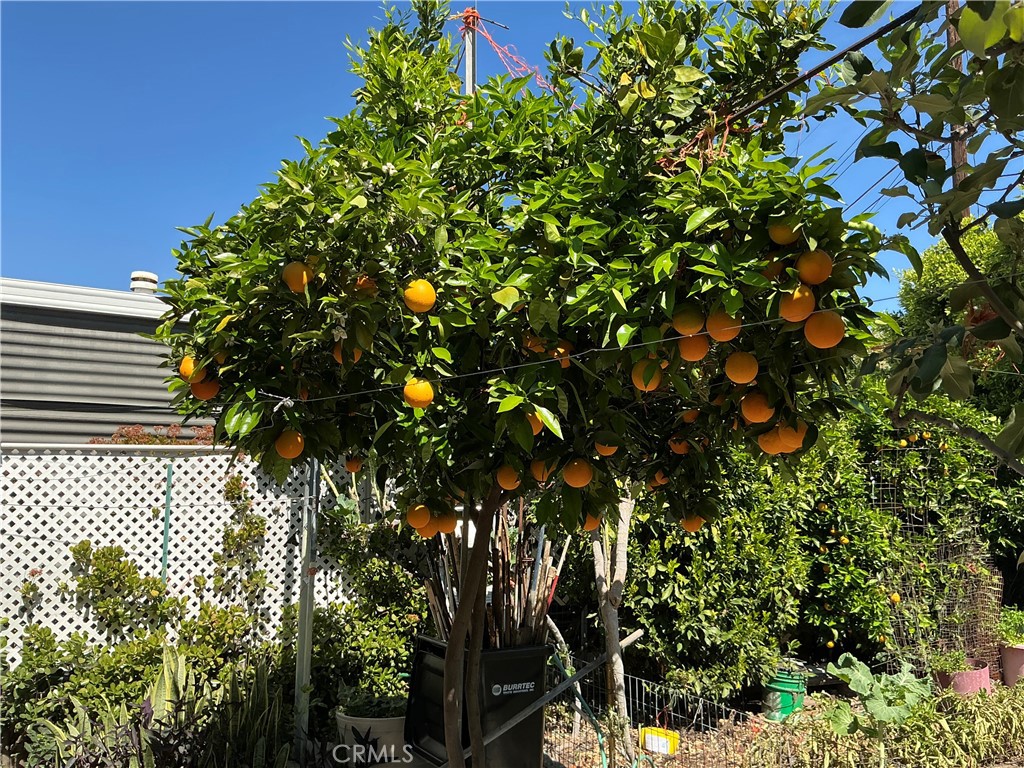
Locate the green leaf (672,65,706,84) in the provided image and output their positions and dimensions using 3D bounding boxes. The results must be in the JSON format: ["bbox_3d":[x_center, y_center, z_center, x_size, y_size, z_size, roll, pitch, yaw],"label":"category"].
[{"bbox_3d":[0.494,-0.859,2.300,0.092,0.050,0.015,0,-30,12],"label":"green leaf"}]

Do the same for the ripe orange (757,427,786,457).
[{"bbox_3d":[0.675,0.146,2.138,0.080,0.080,0.080,1,-5,0],"label":"ripe orange"}]

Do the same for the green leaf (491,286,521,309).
[{"bbox_3d":[-0.018,-0.235,2.250,0.080,0.060,0.035,0,-6,0],"label":"green leaf"}]

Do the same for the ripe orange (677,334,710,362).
[{"bbox_3d":[0.460,-0.094,2.097,0.079,0.079,0.079,1,-5,0],"label":"ripe orange"}]

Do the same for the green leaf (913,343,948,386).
[{"bbox_3d":[0.758,-0.034,1.500,0.045,0.085,0.020,24,-14,32],"label":"green leaf"}]

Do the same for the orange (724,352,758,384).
[{"bbox_3d":[0.557,-0.039,2.008,0.080,0.080,0.080,0,-7,0],"label":"orange"}]

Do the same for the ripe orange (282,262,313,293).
[{"bbox_3d":[-0.554,-0.276,2.145,0.079,0.079,0.079,0,-7,0],"label":"ripe orange"}]

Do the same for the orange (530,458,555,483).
[{"bbox_3d":[0.096,0.261,2.518,0.076,0.076,0.076,0,-7,0],"label":"orange"}]

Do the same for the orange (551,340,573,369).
[{"bbox_3d":[0.143,-0.087,2.400,0.077,0.077,0.077,0,-6,0],"label":"orange"}]

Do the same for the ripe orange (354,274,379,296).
[{"bbox_3d":[-0.422,-0.285,2.400,0.077,0.077,0.077,0,-6,0],"label":"ripe orange"}]

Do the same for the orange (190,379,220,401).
[{"bbox_3d":[-0.859,0.007,2.320,0.080,0.080,0.080,0,-7,0],"label":"orange"}]

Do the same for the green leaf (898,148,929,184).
[{"bbox_3d":[0.704,-0.380,1.450,0.054,0.064,0.030,0,-6,0],"label":"green leaf"}]

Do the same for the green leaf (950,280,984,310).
[{"bbox_3d":[0.823,-0.159,1.500,0.050,0.075,0.015,39,-14,35],"label":"green leaf"}]

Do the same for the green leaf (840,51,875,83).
[{"bbox_3d":[0.667,-0.611,1.600,0.064,0.058,0.040,0,-7,0],"label":"green leaf"}]

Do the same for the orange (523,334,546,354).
[{"bbox_3d":[0.068,-0.119,2.500,0.077,0.077,0.077,0,-6,0],"label":"orange"}]

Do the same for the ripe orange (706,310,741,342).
[{"bbox_3d":[0.491,-0.135,1.917,0.081,0.081,0.081,1,-5,0],"label":"ripe orange"}]

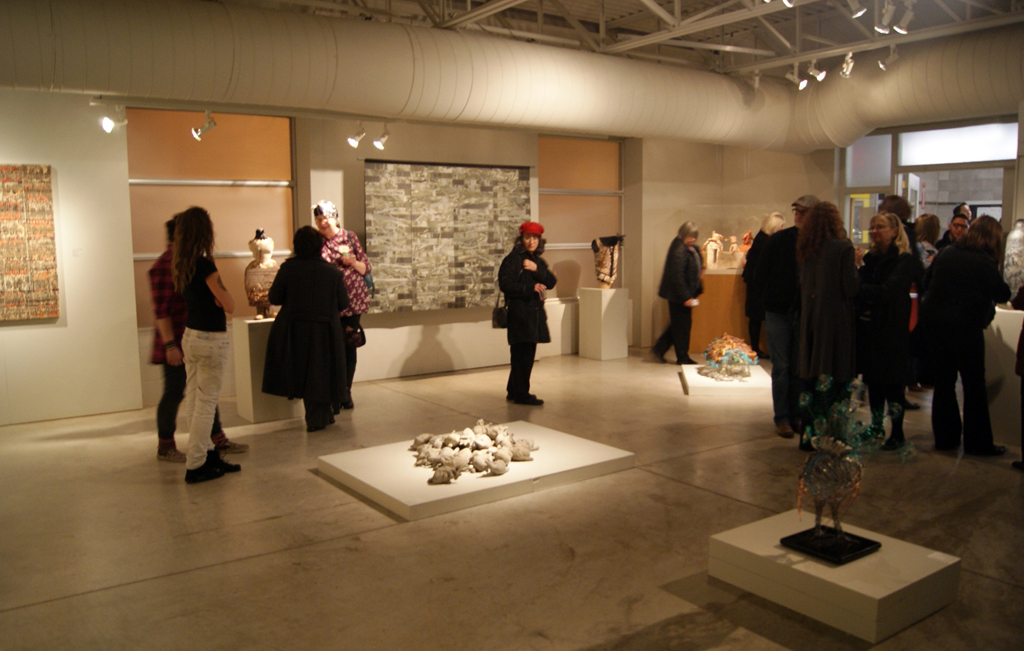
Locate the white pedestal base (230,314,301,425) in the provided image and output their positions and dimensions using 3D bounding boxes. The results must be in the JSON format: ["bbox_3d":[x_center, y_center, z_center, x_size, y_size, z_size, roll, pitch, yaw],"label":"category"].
[{"bbox_3d":[-2.076,0.354,6.700,0.520,0.842,0.520,-5,7,-32],"label":"white pedestal base"}]

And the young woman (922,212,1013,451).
[{"bbox_3d":[3.134,0.065,5.297,0.430,1.618,0.510,-4,7,-32],"label":"young woman"}]

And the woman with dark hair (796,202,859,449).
[{"bbox_3d":[2.177,0.003,5.301,0.380,1.685,0.500,-6,7,-40],"label":"woman with dark hair"}]

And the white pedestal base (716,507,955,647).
[{"bbox_3d":[1.349,1.025,3.256,0.616,0.174,0.761,-5,7,-35],"label":"white pedestal base"}]

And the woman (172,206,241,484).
[{"bbox_3d":[-1.931,0.106,4.856,0.450,1.700,0.380,4,7,40],"label":"woman"}]

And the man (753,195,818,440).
[{"bbox_3d":[2.101,-0.076,5.714,0.560,1.762,0.380,-1,6,-5],"label":"man"}]

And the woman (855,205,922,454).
[{"bbox_3d":[2.663,0.038,5.447,0.350,1.649,0.480,-4,7,-27],"label":"woman"}]

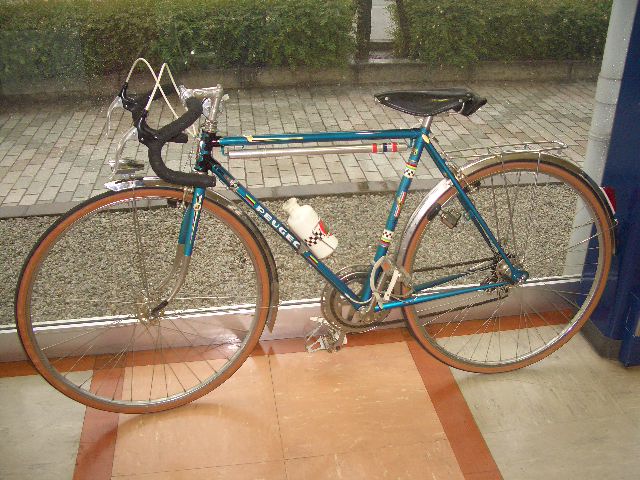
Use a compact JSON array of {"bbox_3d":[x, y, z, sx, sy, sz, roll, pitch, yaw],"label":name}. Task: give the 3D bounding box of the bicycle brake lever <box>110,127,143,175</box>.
[{"bbox_3d":[-0.427,-0.192,1.417,0.038,0.120,0.022,18,11,-26],"label":"bicycle brake lever"}]

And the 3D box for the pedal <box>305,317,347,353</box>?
[{"bbox_3d":[0.018,0.299,2.025,0.110,0.070,0.095,-5,18,-9],"label":"pedal"}]

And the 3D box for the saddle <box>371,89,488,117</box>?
[{"bbox_3d":[0.295,-0.369,1.741,0.290,0.075,0.155,-5,18,-9],"label":"saddle"}]

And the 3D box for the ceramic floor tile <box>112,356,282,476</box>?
[{"bbox_3d":[-0.351,0.498,1.893,0.452,0.008,0.450,-4,28,-8],"label":"ceramic floor tile"}]

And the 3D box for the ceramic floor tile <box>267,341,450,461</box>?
[{"bbox_3d":[0.097,0.467,1.952,0.452,0.008,0.450,-4,28,-8],"label":"ceramic floor tile"}]

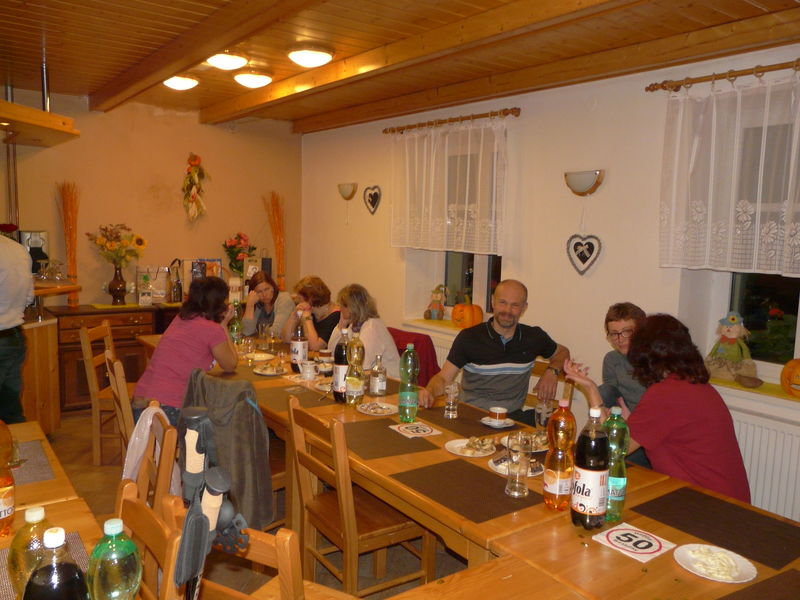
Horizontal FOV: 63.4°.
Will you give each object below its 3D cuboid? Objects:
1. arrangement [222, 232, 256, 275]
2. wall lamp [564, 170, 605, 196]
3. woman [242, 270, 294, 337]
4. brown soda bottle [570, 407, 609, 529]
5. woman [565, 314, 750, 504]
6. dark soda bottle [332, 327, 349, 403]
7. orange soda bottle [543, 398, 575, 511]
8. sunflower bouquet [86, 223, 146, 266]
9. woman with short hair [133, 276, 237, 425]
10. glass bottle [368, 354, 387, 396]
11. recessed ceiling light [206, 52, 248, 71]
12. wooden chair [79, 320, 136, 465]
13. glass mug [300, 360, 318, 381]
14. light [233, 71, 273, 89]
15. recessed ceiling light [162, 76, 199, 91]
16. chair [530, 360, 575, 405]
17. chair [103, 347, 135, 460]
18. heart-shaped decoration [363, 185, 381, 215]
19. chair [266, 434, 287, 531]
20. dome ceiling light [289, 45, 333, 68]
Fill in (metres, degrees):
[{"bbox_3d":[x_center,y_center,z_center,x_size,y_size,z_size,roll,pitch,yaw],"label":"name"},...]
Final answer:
[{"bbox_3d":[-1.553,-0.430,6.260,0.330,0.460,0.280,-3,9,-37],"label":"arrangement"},{"bbox_3d":[1.136,-0.718,3.985,0.100,0.155,0.285,-3,8,-38],"label":"wall lamp"},{"bbox_3d":[-1.000,0.389,4.870,0.500,1.220,0.720,2,7,9],"label":"woman"},{"bbox_3d":[0.551,0.479,1.844,0.104,0.342,0.104,-4,8,-34],"label":"brown soda bottle"},{"bbox_3d":[1.010,0.710,2.520,0.580,1.280,0.700,-3,8,-32],"label":"woman"},{"bbox_3d":[-0.264,0.313,3.124,0.104,0.348,0.104,-3,9,-37],"label":"dark soda bottle"},{"bbox_3d":[0.492,0.472,1.977,0.093,0.332,0.093,2,7,0],"label":"orange soda bottle"},{"bbox_3d":[-2.443,-0.478,5.577,0.510,0.400,0.420,-3,8,-36],"label":"sunflower bouquet"},{"bbox_3d":[-1.163,0.513,3.632,0.480,1.270,0.640,8,9,41],"label":"woman with short hair"},{"bbox_3d":[-0.106,0.377,3.267,0.084,0.200,0.084,-3,9,-37],"label":"glass bottle"},{"bbox_3d":[-1.069,-1.478,4.009,0.270,0.100,0.270,-3,8,-36],"label":"recessed ceiling light"},{"bbox_3d":[-1.788,0.607,4.320,0.480,0.890,0.400,1,7,0],"label":"wooden chair"},{"bbox_3d":[-0.492,0.383,3.540,0.100,0.100,0.077,1,7,-9],"label":"glass mug"},{"bbox_3d":[-1.005,-1.500,4.460,0.285,0.100,0.285,2,7,0],"label":"light"},{"bbox_3d":[-1.586,-1.582,4.696,0.270,0.090,0.270,-4,9,-36],"label":"recessed ceiling light"},{"bbox_3d":[0.606,0.766,3.419,0.400,0.890,0.480,8,10,44],"label":"chair"},{"bbox_3d":[-1.277,0.720,3.458,0.495,0.925,0.400,-2,8,-30],"label":"chair"},{"bbox_3d":[-0.244,-0.896,5.815,0.025,0.255,0.265,-3,8,-38],"label":"heart-shaped decoration"},{"bbox_3d":[-0.663,0.770,3.191,0.400,0.925,0.495,7,9,40],"label":"chair"},{"bbox_3d":[-0.535,-1.462,3.893,0.275,0.090,0.275,1,7,0],"label":"dome ceiling light"}]

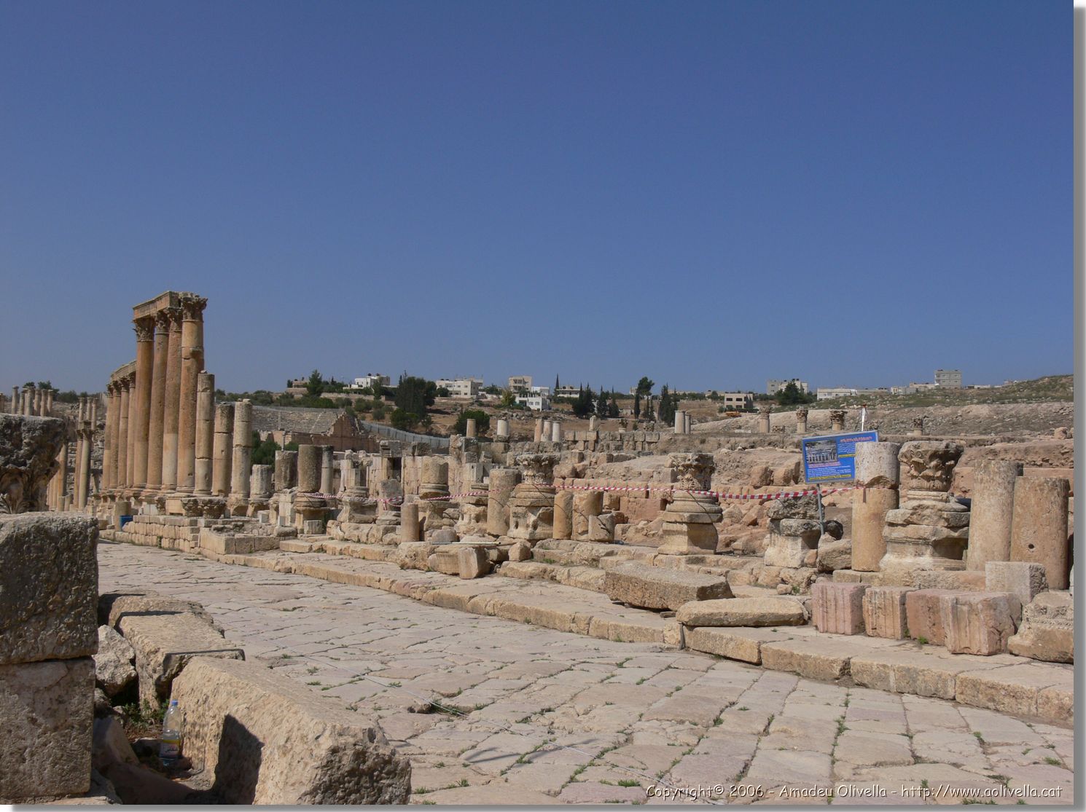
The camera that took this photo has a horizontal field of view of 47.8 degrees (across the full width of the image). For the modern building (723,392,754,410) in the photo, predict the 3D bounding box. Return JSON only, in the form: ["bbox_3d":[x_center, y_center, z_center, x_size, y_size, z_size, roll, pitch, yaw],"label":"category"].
[{"bbox_3d":[83.434,-1.528,522.000,12.000,7.300,11.000,1,-3,7],"label":"modern building"}]

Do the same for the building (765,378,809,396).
[{"bbox_3d":[120.050,-9.257,600.289,21.000,10.000,14.000,0,-3,14],"label":"building"}]

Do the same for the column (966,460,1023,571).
[{"bbox_3d":[6.086,1.514,16.545,0.690,1.570,0.690,3,-4,-31],"label":"column"}]

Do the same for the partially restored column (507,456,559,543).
[{"bbox_3d":[-0.193,1.792,24.751,0.700,1.750,0.700,3,-4,-31],"label":"partially restored column"}]

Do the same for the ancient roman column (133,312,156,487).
[{"bbox_3d":[-18.204,-0.117,56.128,0.950,7.870,0.950,3,-4,-31],"label":"ancient roman column"}]

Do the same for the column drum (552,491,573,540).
[{"bbox_3d":[0.424,2.388,26.700,0.420,1.050,0.420,2,-2,0],"label":"column drum"}]

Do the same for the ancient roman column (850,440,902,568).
[{"bbox_3d":[5.543,1.675,20.400,0.760,2.130,0.760,2,-3,0],"label":"ancient roman column"}]

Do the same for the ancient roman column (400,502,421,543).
[{"bbox_3d":[-2.524,2.201,23.423,0.350,0.780,0.350,3,-4,-31],"label":"ancient roman column"}]

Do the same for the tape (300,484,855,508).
[{"bbox_3d":[-1.250,2.100,29.600,0.350,0.900,22.600,4,-4,-34],"label":"tape"}]

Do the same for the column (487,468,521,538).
[{"bbox_3d":[-0.921,2.249,28.600,0.730,1.600,0.730,2,-2,0],"label":"column"}]

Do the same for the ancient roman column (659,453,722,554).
[{"bbox_3d":[2.814,1.872,23.500,0.870,1.920,0.870,4,-4,-32],"label":"ancient roman column"}]

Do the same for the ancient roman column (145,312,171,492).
[{"bbox_3d":[-16.822,-0.169,53.728,0.950,7.870,0.950,3,-4,-31],"label":"ancient roman column"}]

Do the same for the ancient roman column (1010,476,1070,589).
[{"bbox_3d":[6.300,1.591,15.541,0.720,1.420,0.720,3,-4,-31],"label":"ancient roman column"}]

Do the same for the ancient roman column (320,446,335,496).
[{"bbox_3d":[-8.807,2.659,50.000,0.500,2.050,0.500,4,-4,-32],"label":"ancient roman column"}]

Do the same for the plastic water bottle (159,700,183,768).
[{"bbox_3d":[-1.771,1.565,5.850,0.088,0.305,0.088,6,-3,-17],"label":"plastic water bottle"}]

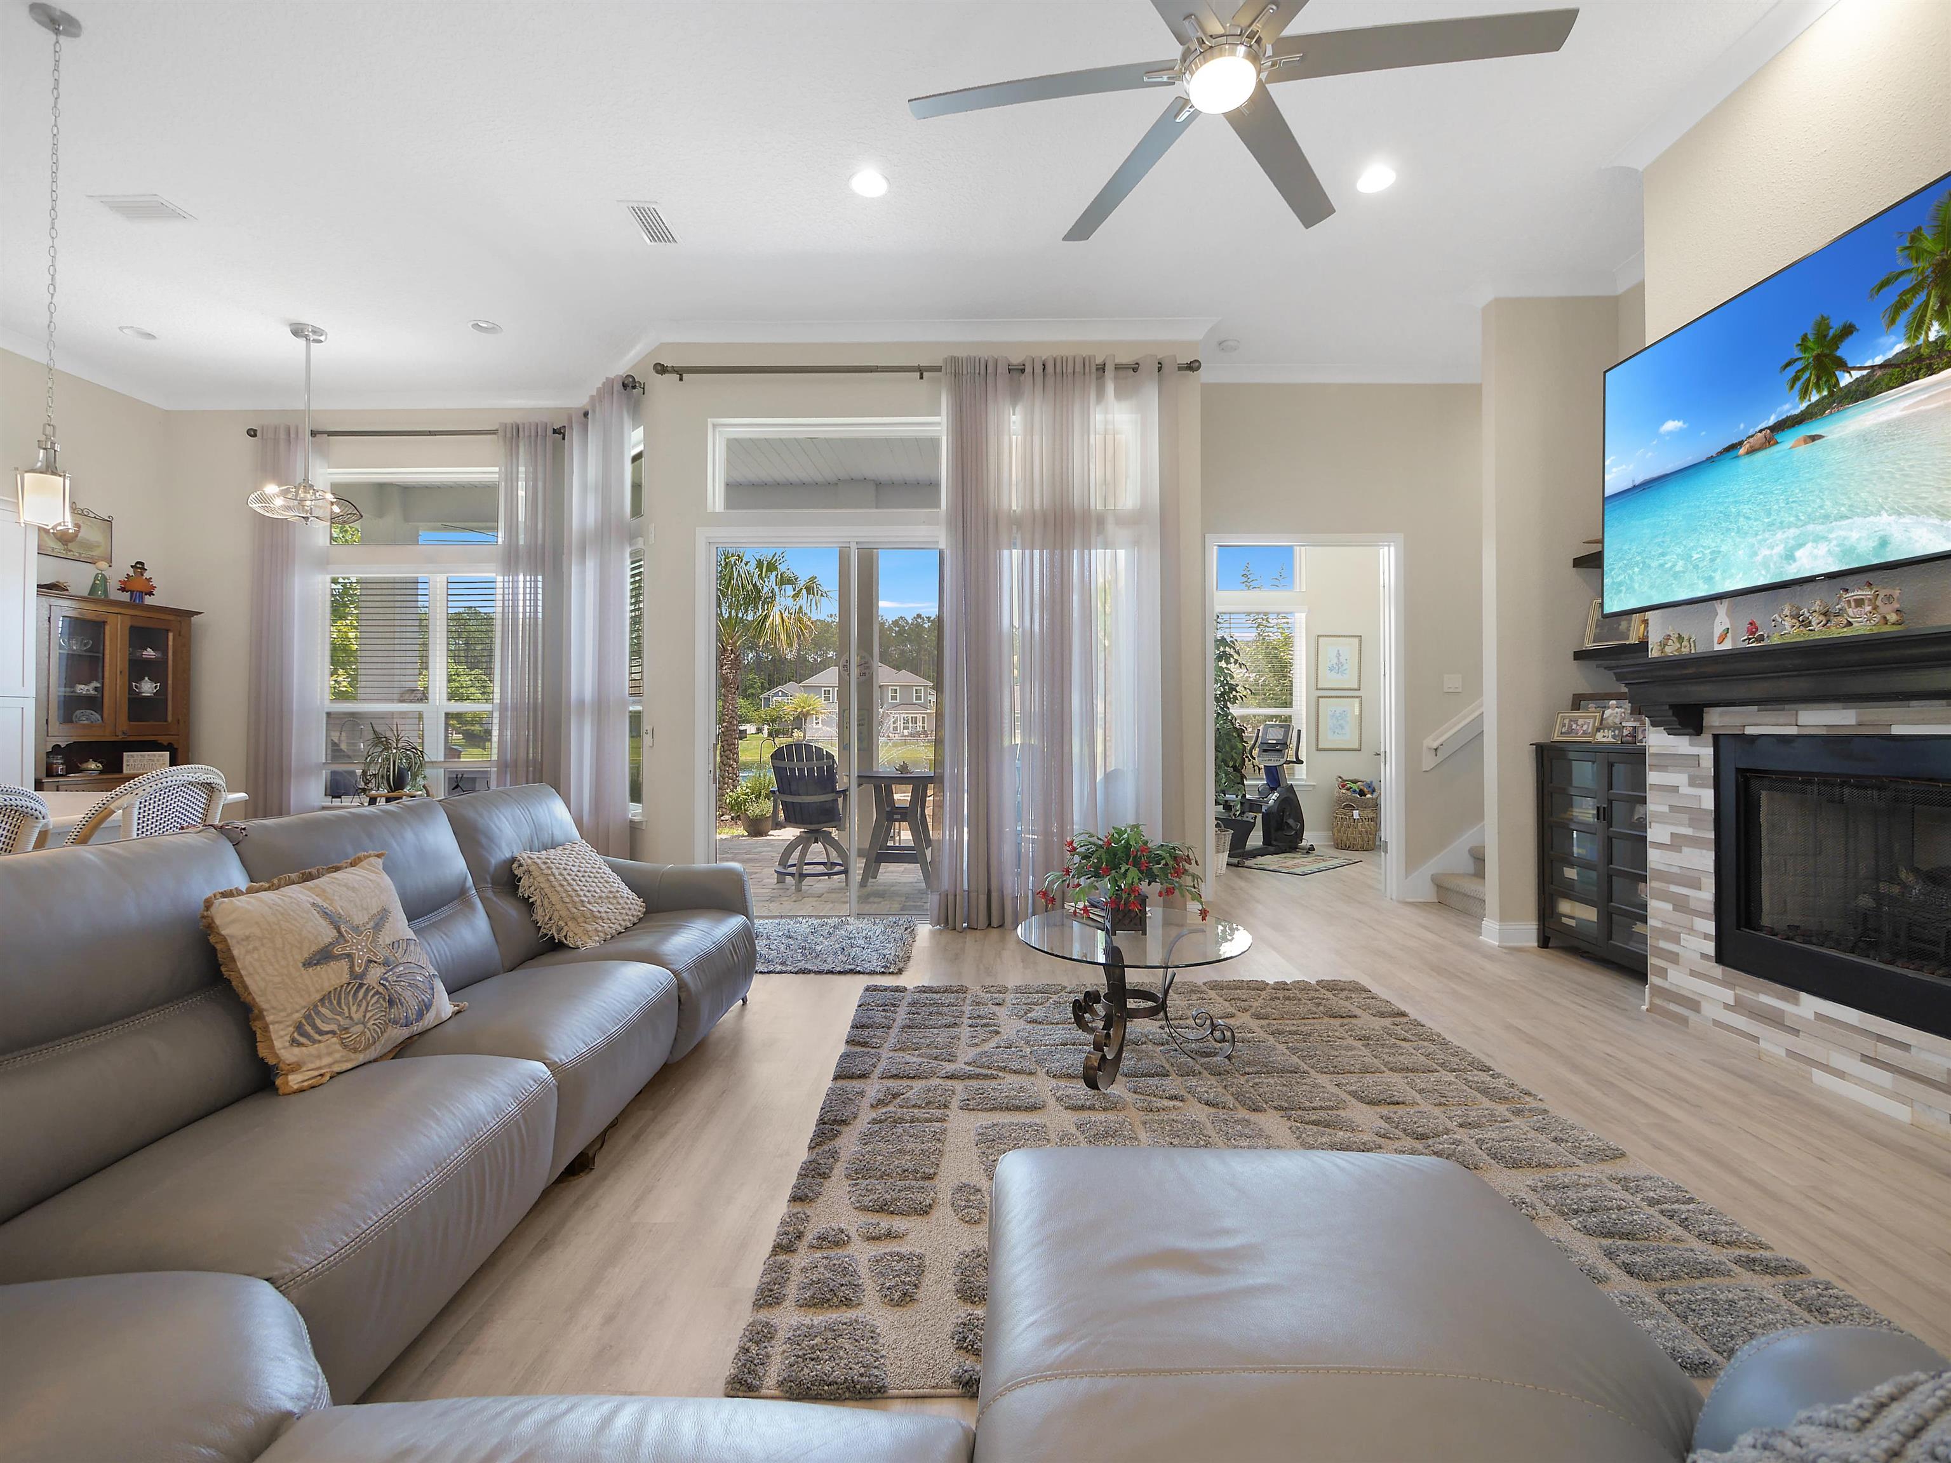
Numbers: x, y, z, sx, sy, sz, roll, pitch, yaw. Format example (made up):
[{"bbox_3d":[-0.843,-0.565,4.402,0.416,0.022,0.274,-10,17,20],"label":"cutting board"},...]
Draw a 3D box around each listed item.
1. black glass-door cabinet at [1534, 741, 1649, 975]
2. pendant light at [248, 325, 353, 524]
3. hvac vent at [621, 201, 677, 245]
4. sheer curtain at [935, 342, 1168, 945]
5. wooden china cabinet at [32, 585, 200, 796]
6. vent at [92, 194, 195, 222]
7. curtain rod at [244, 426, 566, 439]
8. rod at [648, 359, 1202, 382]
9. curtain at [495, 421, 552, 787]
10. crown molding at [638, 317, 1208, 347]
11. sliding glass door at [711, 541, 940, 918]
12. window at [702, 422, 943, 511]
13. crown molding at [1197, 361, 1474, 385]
[{"bbox_3d":[3.380,0.637,3.970,0.400,1.146,0.910,0,0,1],"label":"black glass-door cabinet"},{"bbox_3d":[-4.220,-1.915,4.980,0.560,1.230,0.560,0,0,1],"label":"pendant light"},{"bbox_3d":[-1.599,-2.504,3.892,0.195,0.020,0.340,0,0,1],"label":"hvac vent"},{"bbox_3d":[0.473,-0.557,4.769,1.455,3.446,0.170,0,0,1],"label":"sheer curtain"},{"bbox_3d":[-5.841,0.168,5.222,0.480,2.036,1.049,0,0,1],"label":"wooden china cabinet"},{"bbox_3d":[-3.981,-2.502,3.776,0.345,0.020,0.195,0,0,1],"label":"vent"},{"bbox_3d":[-4.179,-2.186,5.809,2.365,0.090,0.130,0,0,1],"label":"curtain rod"},{"bbox_3d":[-0.309,-2.197,4.816,3.351,0.100,0.130,0,0,1],"label":"rod"},{"bbox_3d":[-3.320,-0.550,5.820,0.470,3.480,0.130,0,0,1],"label":"curtain"},{"bbox_3d":[-0.265,-2.480,4.880,3.500,0.110,0.110,0,0,1],"label":"crown molding"},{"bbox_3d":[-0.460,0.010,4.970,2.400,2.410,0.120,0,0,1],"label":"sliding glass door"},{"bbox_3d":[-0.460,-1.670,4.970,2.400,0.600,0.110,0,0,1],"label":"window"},{"bbox_3d":[2.500,-2.454,5.458,1.994,0.110,0.110,0,0,1],"label":"crown molding"}]

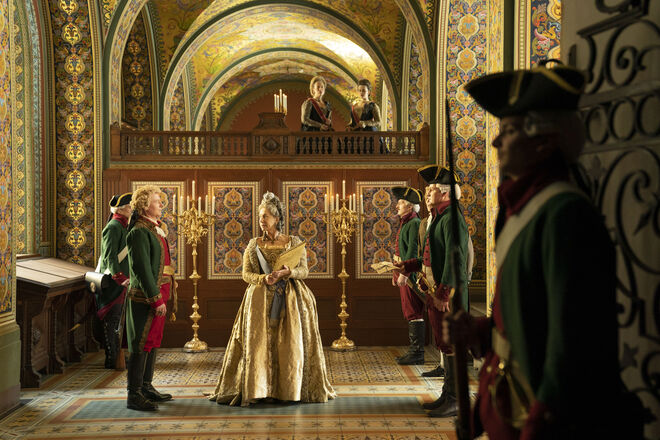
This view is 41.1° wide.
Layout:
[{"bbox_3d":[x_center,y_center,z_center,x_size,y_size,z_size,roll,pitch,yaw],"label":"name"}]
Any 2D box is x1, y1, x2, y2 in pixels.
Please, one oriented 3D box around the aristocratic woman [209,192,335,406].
[{"bbox_3d":[-0.500,0.640,7.480,1.030,1.760,0.880,0,0,13],"label":"aristocratic woman"}]

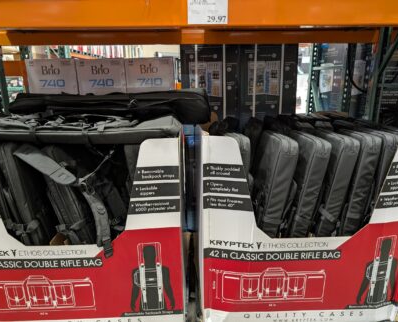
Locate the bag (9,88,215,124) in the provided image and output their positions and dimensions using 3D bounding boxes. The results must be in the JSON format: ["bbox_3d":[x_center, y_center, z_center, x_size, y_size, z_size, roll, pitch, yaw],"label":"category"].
[{"bbox_3d":[-0.468,-0.320,1.695,1.060,0.145,0.280,0,15,3],"label":"bag"}]

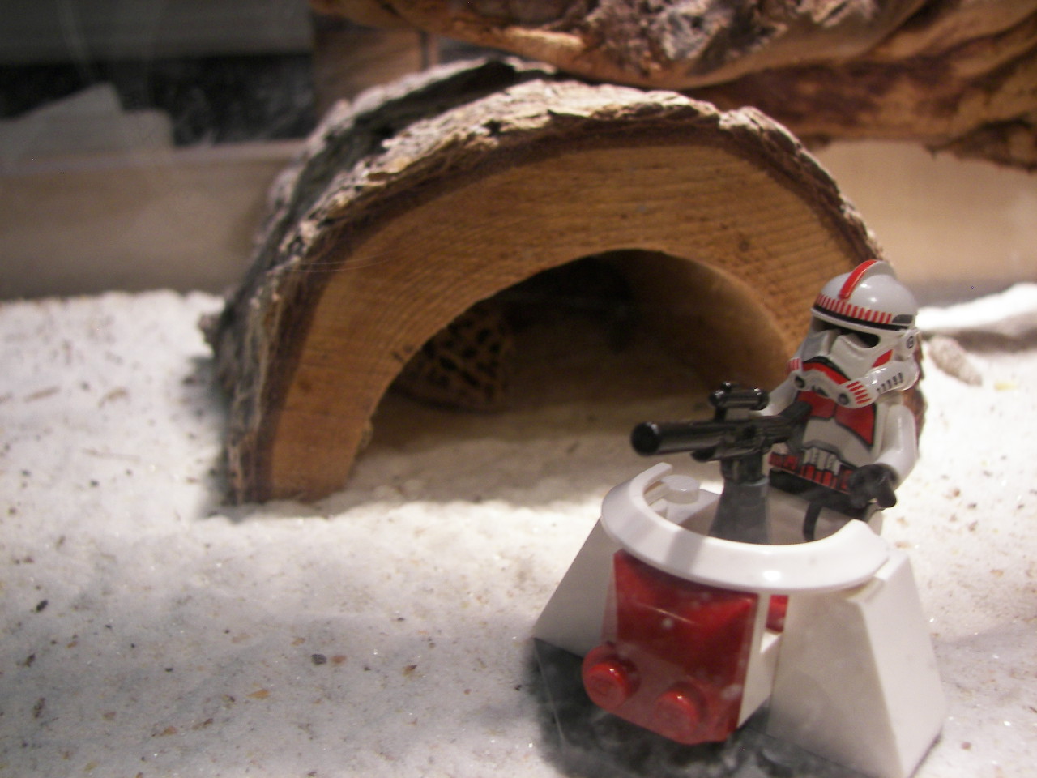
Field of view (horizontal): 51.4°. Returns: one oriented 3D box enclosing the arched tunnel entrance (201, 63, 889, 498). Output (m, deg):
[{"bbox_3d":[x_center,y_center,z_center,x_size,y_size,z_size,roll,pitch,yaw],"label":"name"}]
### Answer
[{"bbox_3d":[0.004,-0.030,0.221,0.128,0.071,0.084,-5,20,-14],"label":"arched tunnel entrance"}]

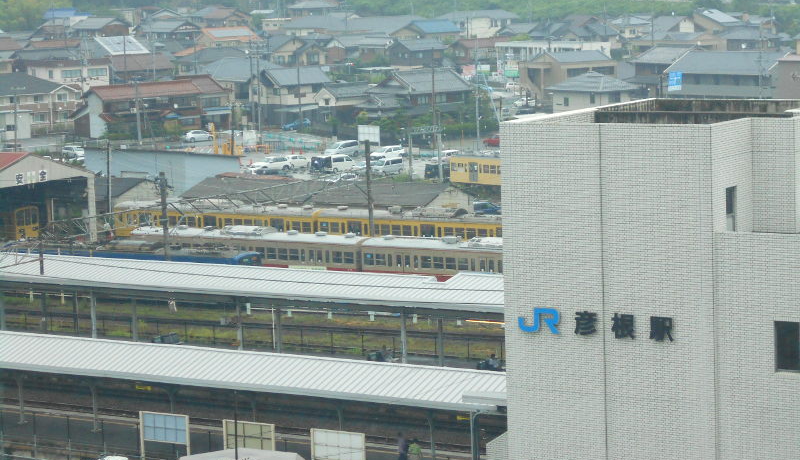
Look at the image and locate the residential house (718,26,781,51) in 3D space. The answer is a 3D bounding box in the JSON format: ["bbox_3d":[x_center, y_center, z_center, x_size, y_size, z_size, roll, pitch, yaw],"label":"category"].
[{"bbox_3d":[72.011,-37.823,467.521,7.400,7.500,10.600,-7,8,-40],"label":"residential house"}]

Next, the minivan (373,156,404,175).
[{"bbox_3d":[-1.341,-6.842,243.122,1.690,1.820,4.400,2,8,27],"label":"minivan"}]

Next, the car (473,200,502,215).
[{"bbox_3d":[7.433,-1.560,192.911,4.100,1.520,1.680,2,8,27],"label":"car"}]

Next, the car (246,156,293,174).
[{"bbox_3d":[-14.109,-7.229,246.204,4.600,1.650,1.800,-6,8,-30],"label":"car"}]

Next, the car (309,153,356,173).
[{"bbox_3d":[-7.155,-7.359,244.389,4.400,1.900,1.700,-7,8,-36],"label":"car"}]

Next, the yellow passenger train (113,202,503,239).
[{"bbox_3d":[-5.788,0.274,178.341,40.000,4.000,2.900,2,8,31],"label":"yellow passenger train"}]

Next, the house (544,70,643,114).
[{"bbox_3d":[25.486,-17.207,299.982,7.400,7.600,10.800,-7,8,-40],"label":"house"}]

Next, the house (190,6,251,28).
[{"bbox_3d":[-43.348,-50.269,550.000,9.500,7.600,11.500,-8,9,-39],"label":"house"}]

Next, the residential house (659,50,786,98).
[{"bbox_3d":[46.726,-20.403,313.009,10.500,8.400,18.500,-8,9,-42],"label":"residential house"}]

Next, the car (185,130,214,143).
[{"bbox_3d":[-26.510,-12.573,301.046,4.400,1.490,1.730,-6,8,-30],"label":"car"}]

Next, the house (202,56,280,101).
[{"bbox_3d":[-23.282,-20.844,334.497,10.000,8.600,9.500,-6,8,-32],"label":"house"}]

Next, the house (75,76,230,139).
[{"bbox_3d":[-34.922,-17.504,319.632,19.200,7.600,9.300,-6,8,-30],"label":"house"}]

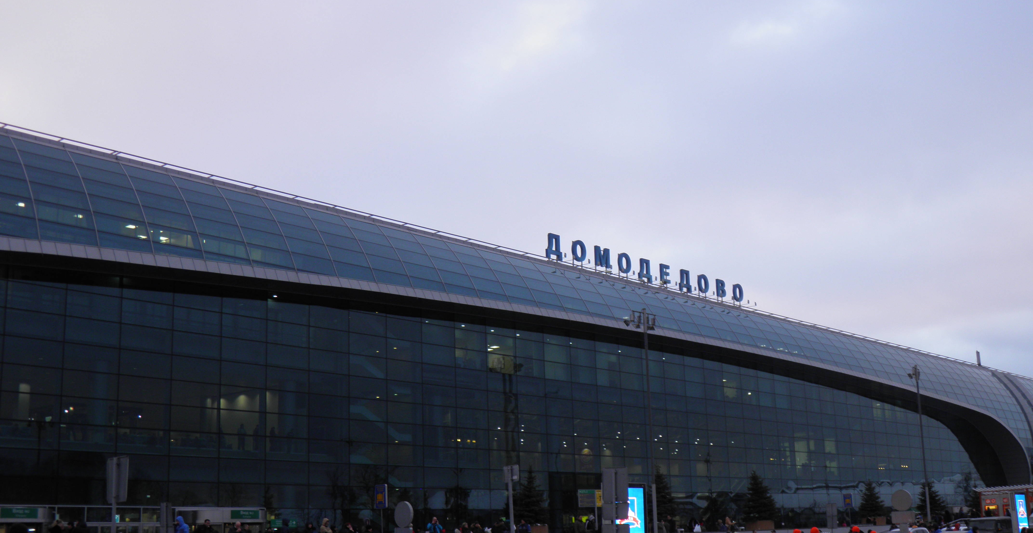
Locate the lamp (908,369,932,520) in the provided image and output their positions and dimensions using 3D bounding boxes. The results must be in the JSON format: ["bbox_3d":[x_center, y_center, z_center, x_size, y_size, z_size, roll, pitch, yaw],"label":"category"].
[{"bbox_3d":[29.022,12.962,83.355,1.000,11.700,1.900,-10,-16,31],"label":"lamp"}]

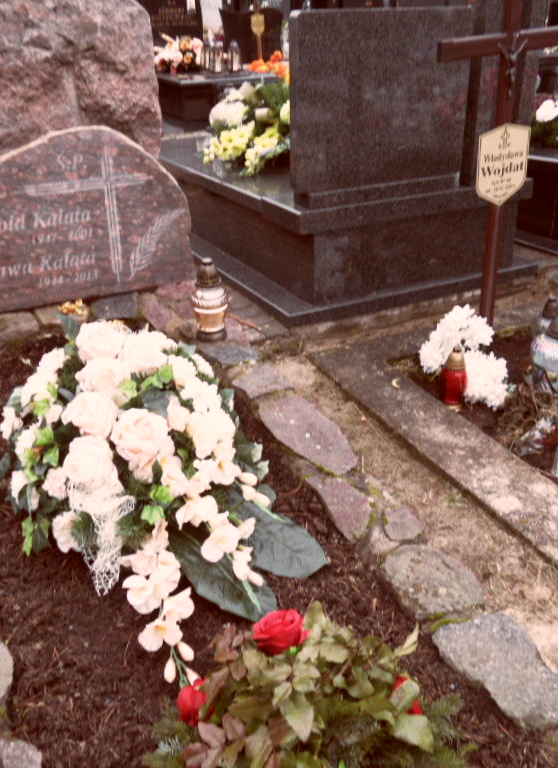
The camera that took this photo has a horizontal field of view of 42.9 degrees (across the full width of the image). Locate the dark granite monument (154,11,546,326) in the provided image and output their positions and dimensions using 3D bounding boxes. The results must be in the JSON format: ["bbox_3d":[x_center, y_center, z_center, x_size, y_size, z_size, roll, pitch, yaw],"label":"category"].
[{"bbox_3d":[0.019,-1.286,3.623,1.191,1.095,2.496,-14,28,-22],"label":"dark granite monument"}]

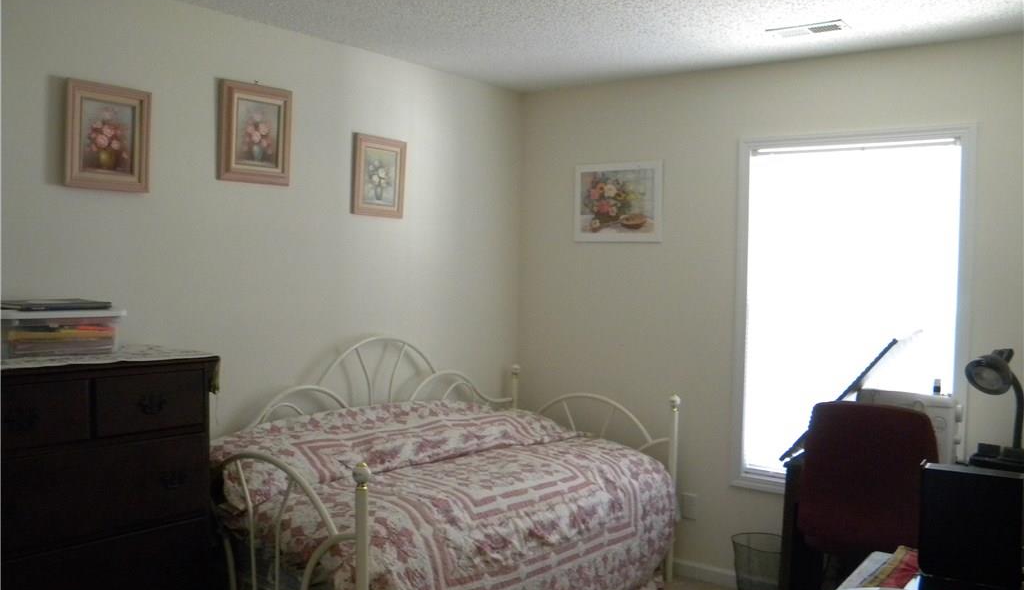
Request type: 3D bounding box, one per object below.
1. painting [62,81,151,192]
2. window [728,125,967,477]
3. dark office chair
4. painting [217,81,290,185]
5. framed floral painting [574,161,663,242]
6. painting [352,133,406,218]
[{"bbox_3d":[-1.331,-0.523,2.735,0.030,0.345,0.290,2,2,38],"label":"painting"},{"bbox_3d":[1.409,0.099,3.490,0.950,1.560,0.090,2,2,38],"label":"window"},{"bbox_3d":[1.338,0.940,3.013,0.520,1.000,0.570,2,2,38],"label":"dark office chair"},{"bbox_3d":[-0.988,-0.618,3.190,0.035,0.370,0.315,2,2,38],"label":"painting"},{"bbox_3d":[0.537,-0.465,4.163,0.500,0.400,0.020,2,2,38],"label":"framed floral painting"},{"bbox_3d":[-0.592,-0.531,3.709,0.030,0.352,0.308,2,2,38],"label":"painting"}]

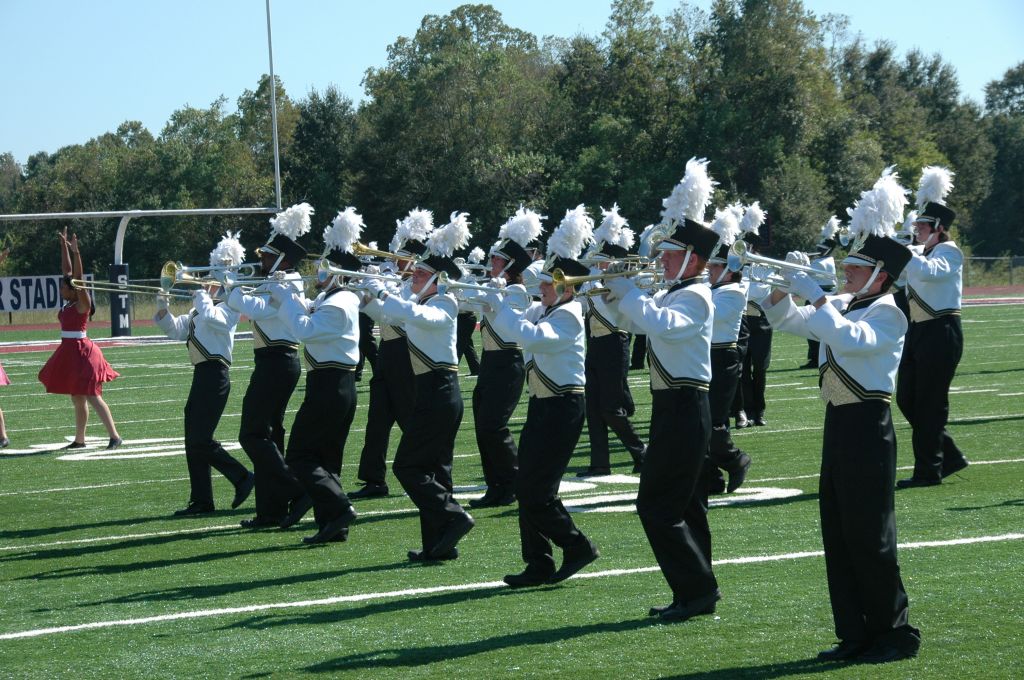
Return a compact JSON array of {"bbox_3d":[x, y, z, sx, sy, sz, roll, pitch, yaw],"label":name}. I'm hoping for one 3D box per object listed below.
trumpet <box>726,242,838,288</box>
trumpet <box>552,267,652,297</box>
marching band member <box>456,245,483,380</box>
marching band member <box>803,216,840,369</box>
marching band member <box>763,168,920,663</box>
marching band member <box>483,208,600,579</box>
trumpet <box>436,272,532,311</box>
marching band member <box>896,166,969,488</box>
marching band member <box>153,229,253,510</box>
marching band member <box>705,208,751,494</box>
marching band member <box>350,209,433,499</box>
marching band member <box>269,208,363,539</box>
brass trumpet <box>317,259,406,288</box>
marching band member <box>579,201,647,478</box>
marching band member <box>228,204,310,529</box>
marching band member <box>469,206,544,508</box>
[{"bbox_3d":[1.088,-0.296,12.800,0.490,0.165,0.130,13,-6,-27],"label":"trumpet"},{"bbox_3d":[0.408,-0.264,14.350,0.500,0.155,0.130,-5,3,-27],"label":"trumpet"},{"bbox_3d":[-0.618,-0.387,43.200,0.600,1.780,0.520,-4,2,-25],"label":"marching band member"},{"bbox_3d":[3.844,-0.592,39.643,0.485,1.875,0.510,-3,2,-23],"label":"marching band member"},{"bbox_3d":[1.351,0.303,12.930,0.600,1.980,0.520,-4,2,-25],"label":"marching band member"},{"bbox_3d":[0.135,0.272,15.601,0.553,1.854,0.510,-3,2,-23],"label":"marching band member"},{"bbox_3d":[-0.111,-0.225,15.700,0.510,0.170,0.130,6,-2,-24],"label":"trumpet"},{"bbox_3d":[2.769,-0.087,21.200,0.570,2.100,0.520,-4,2,-25],"label":"marching band member"},{"bbox_3d":[-2.105,0.233,21.850,0.660,1.920,0.520,-4,2,-25],"label":"marching band member"},{"bbox_3d":[1.319,0.074,20.624,0.504,1.835,0.510,-3,2,-23],"label":"marching band member"},{"bbox_3d":[-0.823,0.092,21.717,0.524,1.960,0.510,-3,2,-23],"label":"marching band member"},{"bbox_3d":[-1.162,0.217,19.200,0.550,1.990,0.520,-4,2,-25],"label":"marching band member"},{"bbox_3d":[-0.796,-0.344,16.950,0.510,0.155,0.125,7,-2,-23],"label":"brass trumpet"},{"bbox_3d":[0.678,0.004,22.577,0.533,1.911,0.510,-3,2,-23],"label":"marching band member"},{"bbox_3d":[-1.510,0.165,19.811,0.504,1.997,0.510,-3,2,-23],"label":"marching band member"},{"bbox_3d":[-0.035,0.112,20.398,0.504,1.917,0.510,-3,2,-23],"label":"marching band member"}]

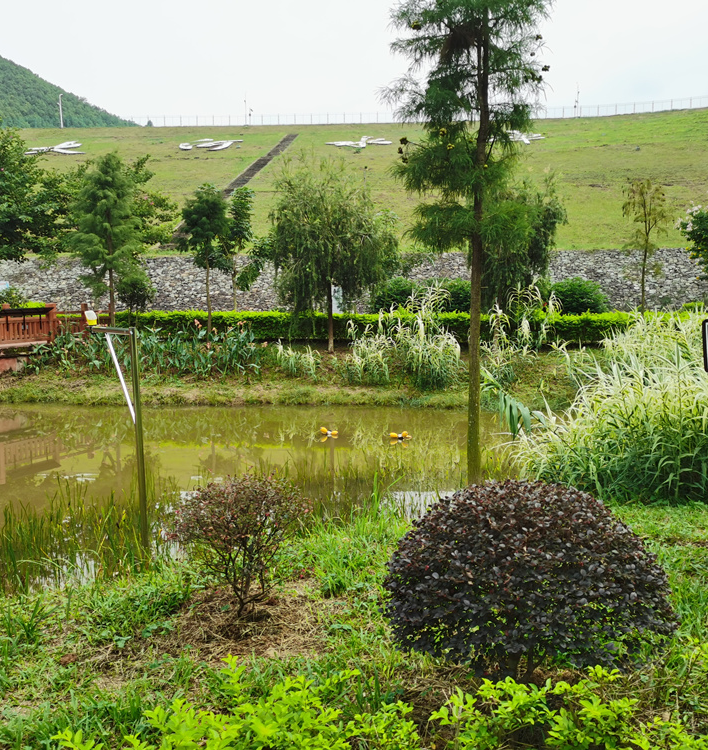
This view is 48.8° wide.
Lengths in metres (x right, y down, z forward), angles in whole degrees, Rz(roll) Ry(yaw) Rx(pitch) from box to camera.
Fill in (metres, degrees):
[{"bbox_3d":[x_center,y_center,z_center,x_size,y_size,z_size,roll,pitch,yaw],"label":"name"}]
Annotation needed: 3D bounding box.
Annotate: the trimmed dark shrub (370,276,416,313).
[{"bbox_3d":[1.170,-2.120,23.712,1.458,1.734,1.458,0,6,0],"label":"trimmed dark shrub"}]

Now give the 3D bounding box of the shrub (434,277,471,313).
[{"bbox_3d":[3.145,-2.109,23.714,1.519,1.698,1.519,0,6,0],"label":"shrub"}]

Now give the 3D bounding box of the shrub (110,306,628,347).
[{"bbox_3d":[0.480,-1.203,19.659,13.198,0.866,0.900,0,6,3],"label":"shrub"}]

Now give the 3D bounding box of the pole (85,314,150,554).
[{"bbox_3d":[-2.062,0.511,6.814,0.860,2.073,0.140,6,9,43],"label":"pole"}]

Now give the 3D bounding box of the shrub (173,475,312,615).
[{"bbox_3d":[-0.604,0.910,4.174,0.720,0.740,0.720,0,6,0],"label":"shrub"}]

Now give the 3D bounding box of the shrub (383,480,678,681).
[{"bbox_3d":[0.689,0.814,3.073,1.150,0.790,1.150,0,6,0],"label":"shrub"}]

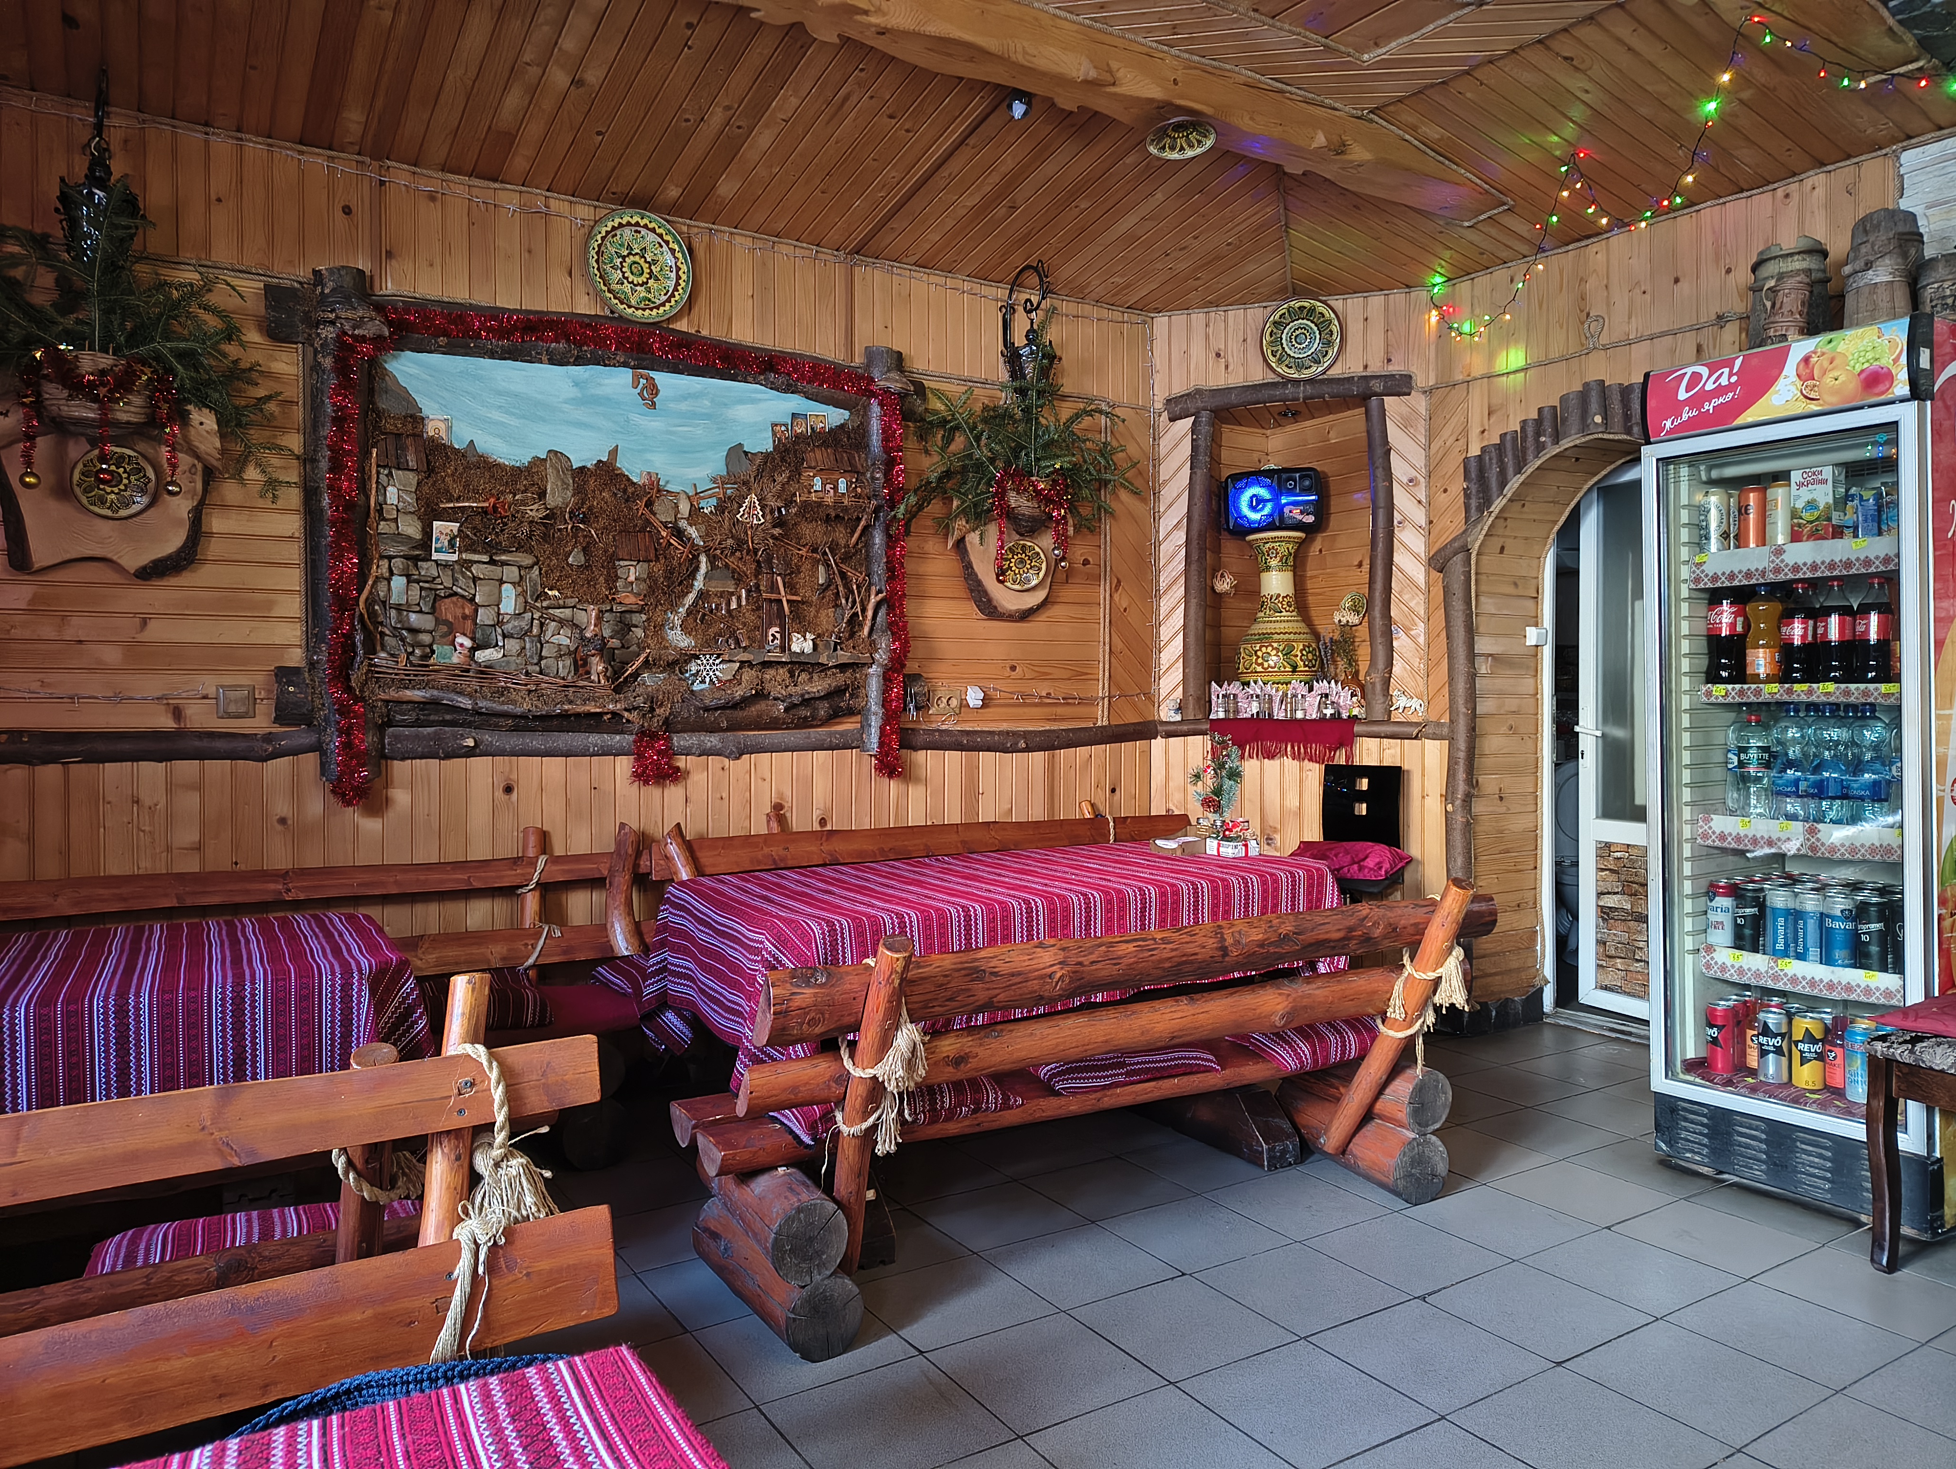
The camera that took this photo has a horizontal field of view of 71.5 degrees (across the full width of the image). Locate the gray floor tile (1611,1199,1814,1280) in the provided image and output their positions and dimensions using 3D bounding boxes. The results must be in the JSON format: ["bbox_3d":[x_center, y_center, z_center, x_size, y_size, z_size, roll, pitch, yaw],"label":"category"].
[{"bbox_3d":[1.554,1.066,2.863,0.300,0.010,0.300,-1,3,-33],"label":"gray floor tile"}]

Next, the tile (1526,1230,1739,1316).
[{"bbox_3d":[1.299,1.071,2.700,0.300,0.010,0.300,-1,3,-33],"label":"tile"}]

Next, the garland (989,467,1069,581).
[{"bbox_3d":[0.173,-0.700,4.521,0.270,0.370,0.160,-1,3,-34],"label":"garland"}]

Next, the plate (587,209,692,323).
[{"bbox_3d":[-0.960,-1.330,3.863,0.310,0.310,0.035,-1,3,-34],"label":"plate"}]

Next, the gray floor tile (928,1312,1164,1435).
[{"bbox_3d":[0.115,1.099,2.336,0.305,0.010,0.305,-1,2,-33],"label":"gray floor tile"}]

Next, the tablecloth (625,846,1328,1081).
[{"bbox_3d":[0.090,0.506,3.330,1.600,0.350,0.740,-1,2,-33],"label":"tablecloth"}]

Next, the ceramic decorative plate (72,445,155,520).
[{"bbox_3d":[-2.006,-0.584,3.154,0.170,0.170,0.022,-1,3,-34],"label":"ceramic decorative plate"}]

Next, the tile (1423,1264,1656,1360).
[{"bbox_3d":[1.044,1.076,2.536,0.300,0.010,0.300,-1,3,-33],"label":"tile"}]

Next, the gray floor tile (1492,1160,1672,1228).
[{"bbox_3d":[1.412,1.072,3.167,0.305,0.010,0.305,-1,2,-33],"label":"gray floor tile"}]

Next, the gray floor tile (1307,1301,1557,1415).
[{"bbox_3d":[0.789,1.082,2.373,0.300,0.010,0.300,-1,3,-33],"label":"gray floor tile"}]

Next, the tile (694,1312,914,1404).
[{"bbox_3d":[-0.304,1.078,2.394,0.300,0.010,0.300,-1,3,-33],"label":"tile"}]

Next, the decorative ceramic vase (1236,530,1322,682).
[{"bbox_3d":[1.103,-0.399,4.992,0.307,0.678,0.307,1,2,12],"label":"decorative ceramic vase"}]

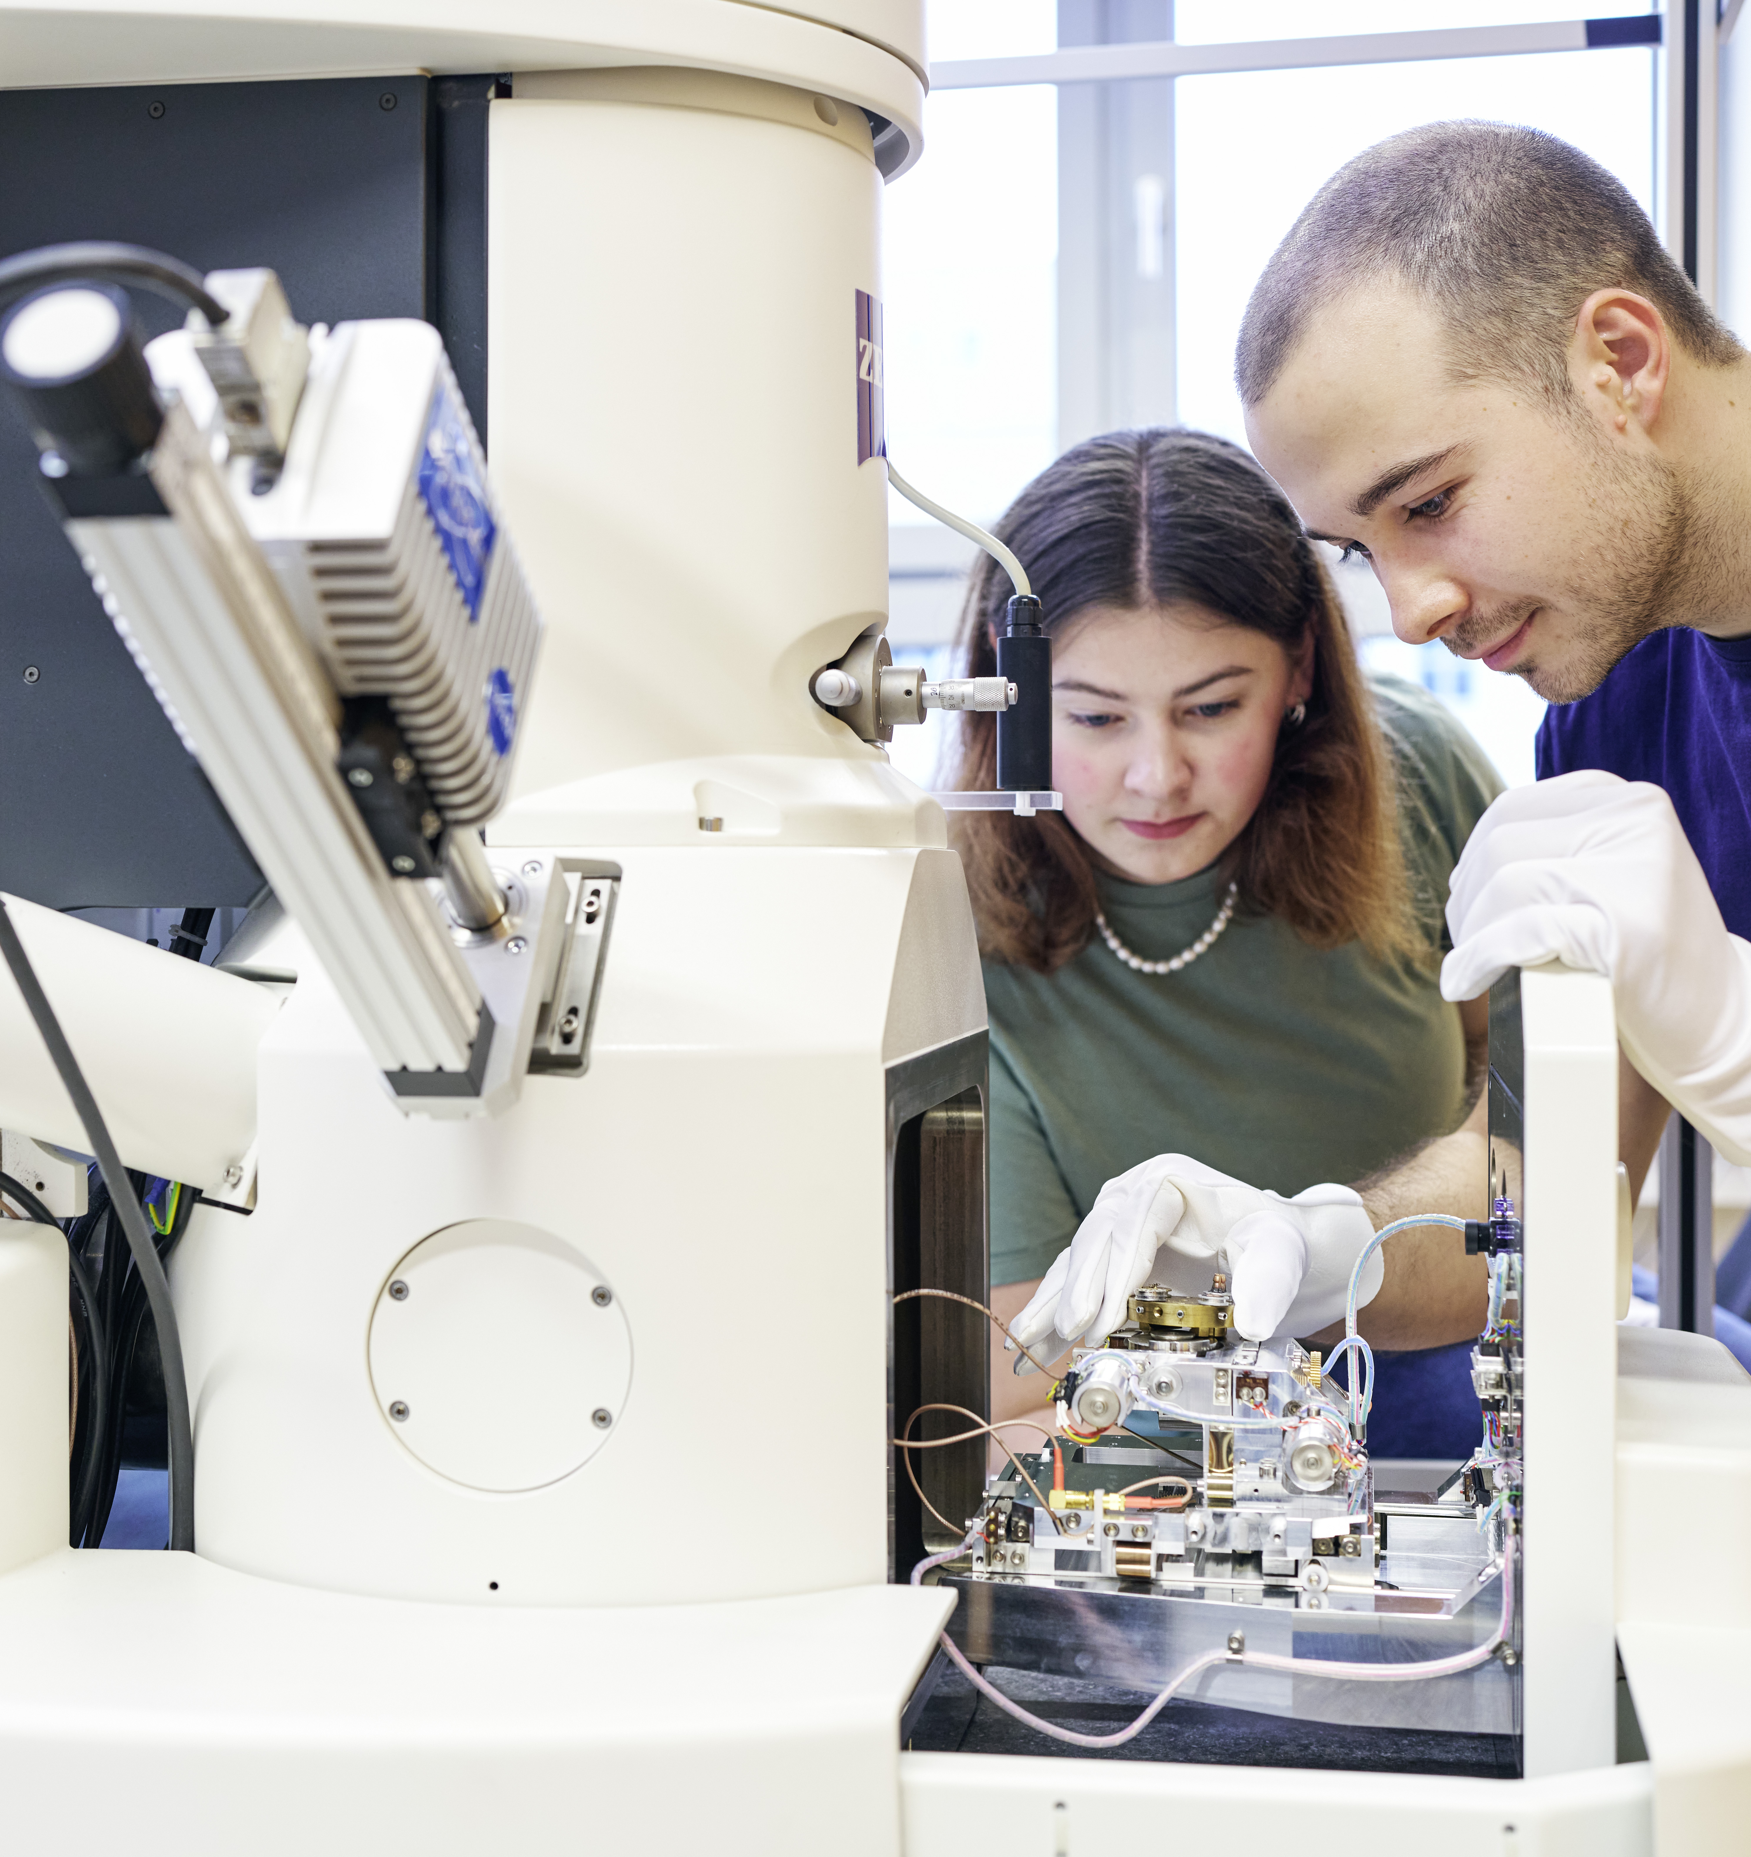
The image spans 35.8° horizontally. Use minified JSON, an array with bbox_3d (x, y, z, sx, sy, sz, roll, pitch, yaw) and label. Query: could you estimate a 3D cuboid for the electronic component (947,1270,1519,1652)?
[{"bbox_3d":[0.160,0.222,1.220,0.235,0.145,0.190,0,1,13],"label":"electronic component"}]

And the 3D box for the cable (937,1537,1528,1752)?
[{"bbox_3d":[0.146,0.300,1.135,0.250,0.092,0.060,0,1,13],"label":"cable"}]

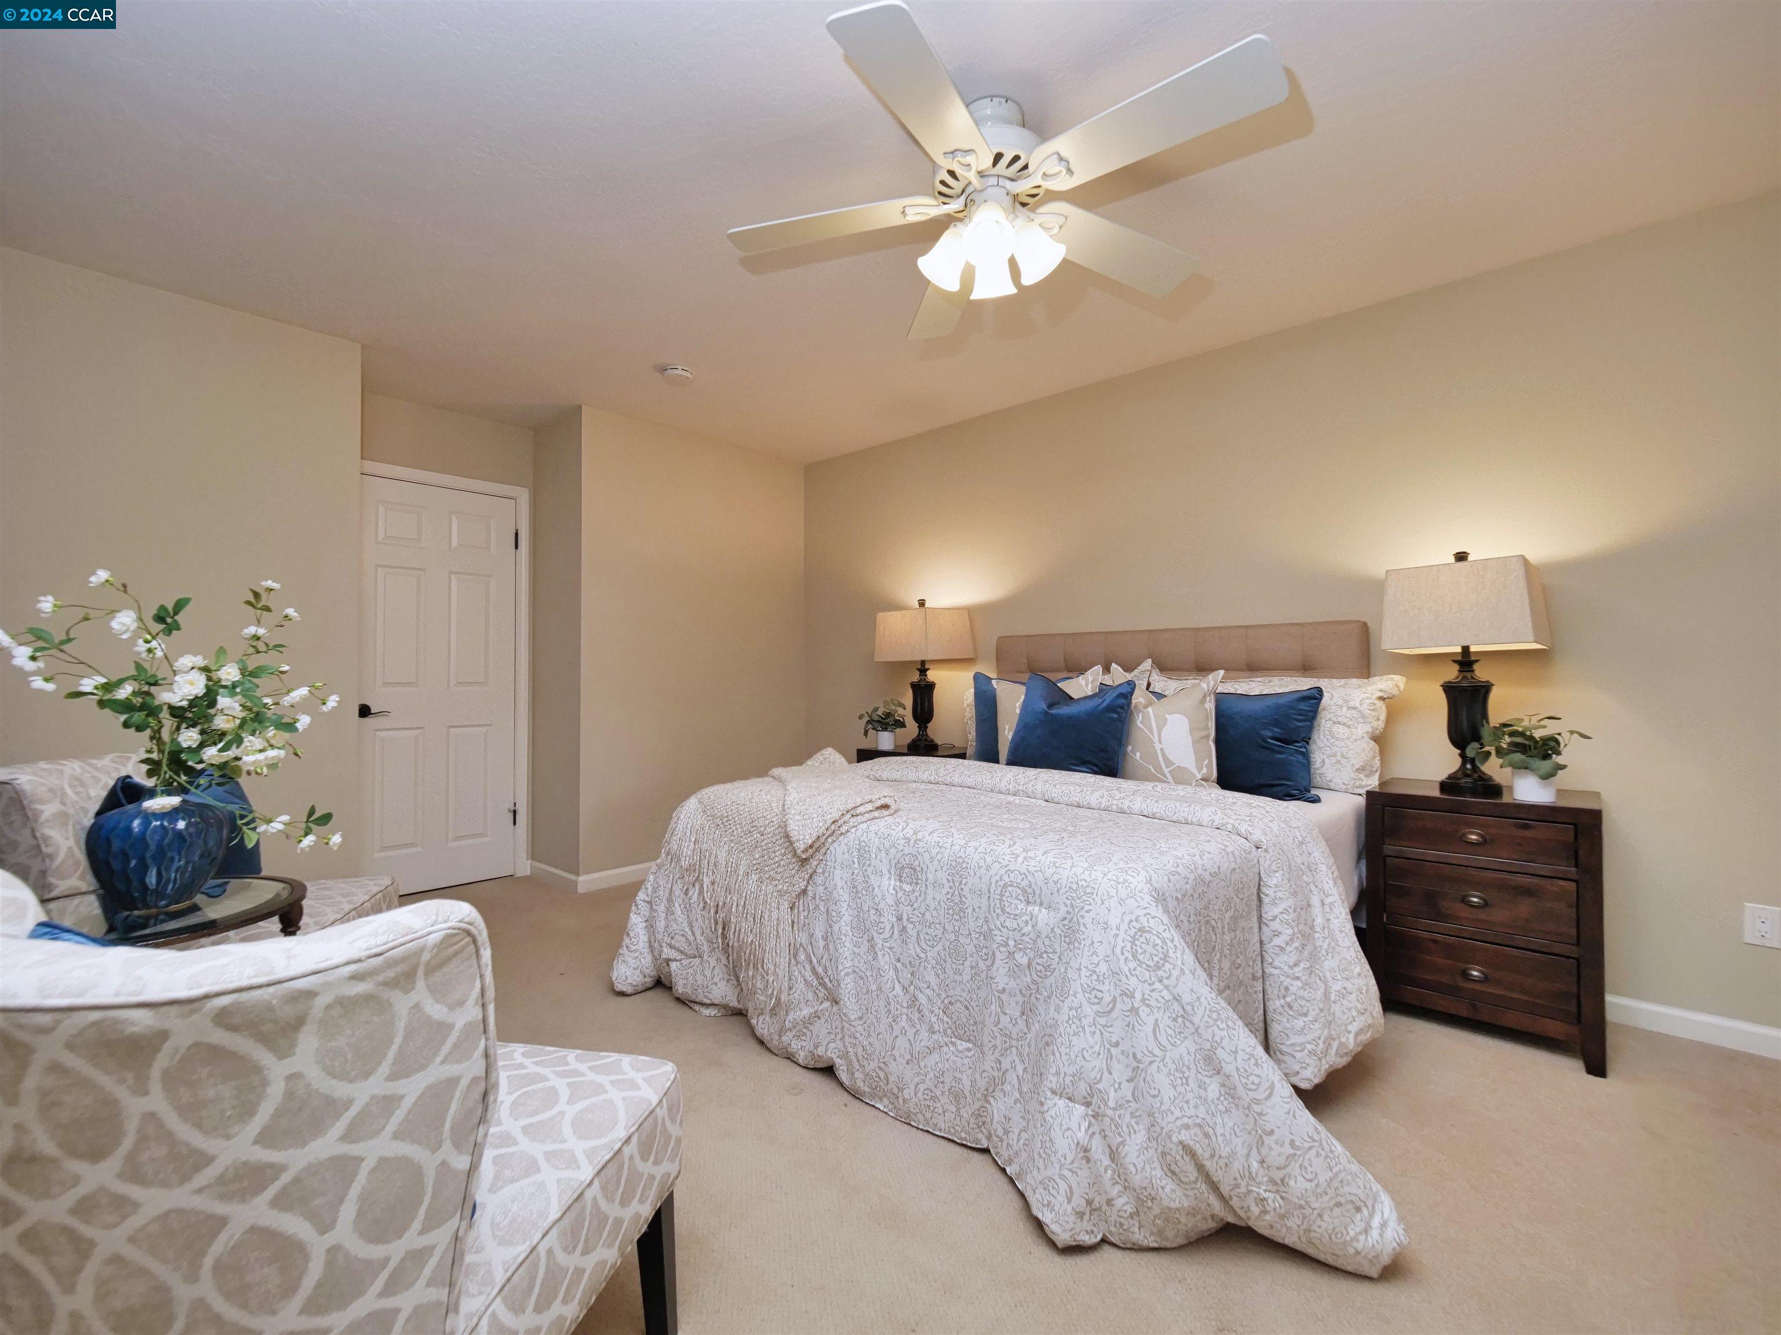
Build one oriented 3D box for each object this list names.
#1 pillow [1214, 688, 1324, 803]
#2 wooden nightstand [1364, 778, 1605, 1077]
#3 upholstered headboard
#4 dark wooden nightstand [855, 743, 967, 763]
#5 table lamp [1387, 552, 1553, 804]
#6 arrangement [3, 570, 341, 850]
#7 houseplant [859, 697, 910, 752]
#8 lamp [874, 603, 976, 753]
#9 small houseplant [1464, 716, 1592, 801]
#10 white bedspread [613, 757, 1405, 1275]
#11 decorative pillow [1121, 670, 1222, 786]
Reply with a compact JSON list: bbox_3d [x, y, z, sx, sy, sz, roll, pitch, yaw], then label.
[{"bbox_3d":[1.278,0.264,2.633,0.500,0.430,0.160,0,-20,41],"label":"pillow"},{"bbox_3d":[1.850,0.746,2.253,0.535,0.713,0.390,0,0,41],"label":"wooden nightstand"},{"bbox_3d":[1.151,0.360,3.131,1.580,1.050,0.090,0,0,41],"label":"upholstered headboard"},{"bbox_3d":[0.171,0.761,3.579,0.537,0.715,0.394,0,0,40],"label":"dark wooden nightstand"},{"bbox_3d":[1.771,0.020,2.212,0.330,0.740,0.350,0,0,-43],"label":"table lamp"},{"bbox_3d":[-1.473,0.090,1.520,0.500,0.560,0.460,0,0,41],"label":"arrangement"},{"bbox_3d":[-0.034,0.279,3.520,0.205,0.262,0.200,0,0,41],"label":"houseplant"},{"bbox_3d":[0.167,0.035,3.529,0.353,0.745,0.353,0,0,-45],"label":"lamp"},{"bbox_3d":[1.851,0.261,2.100,0.280,0.255,0.260,0,0,41],"label":"small houseplant"},{"bbox_3d":[0.310,0.748,2.285,2.160,0.730,1.480,0,0,41],"label":"white bedspread"},{"bbox_3d":[1.026,0.226,2.694,0.420,0.440,0.150,0,-17,41],"label":"decorative pillow"}]

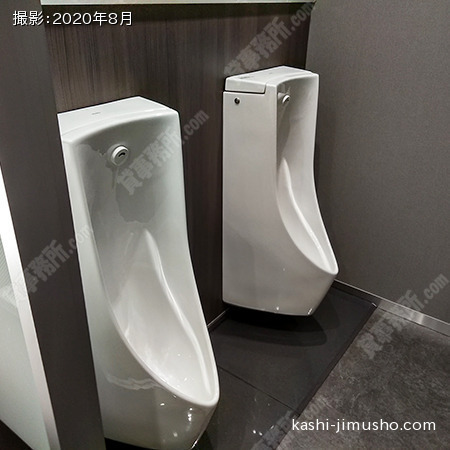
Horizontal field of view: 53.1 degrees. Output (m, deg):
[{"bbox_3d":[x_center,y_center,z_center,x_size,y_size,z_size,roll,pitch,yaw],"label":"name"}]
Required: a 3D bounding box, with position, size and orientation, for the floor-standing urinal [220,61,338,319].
[{"bbox_3d":[0.278,-0.090,1.777,0.428,0.943,0.408,20,32,31],"label":"floor-standing urinal"}]

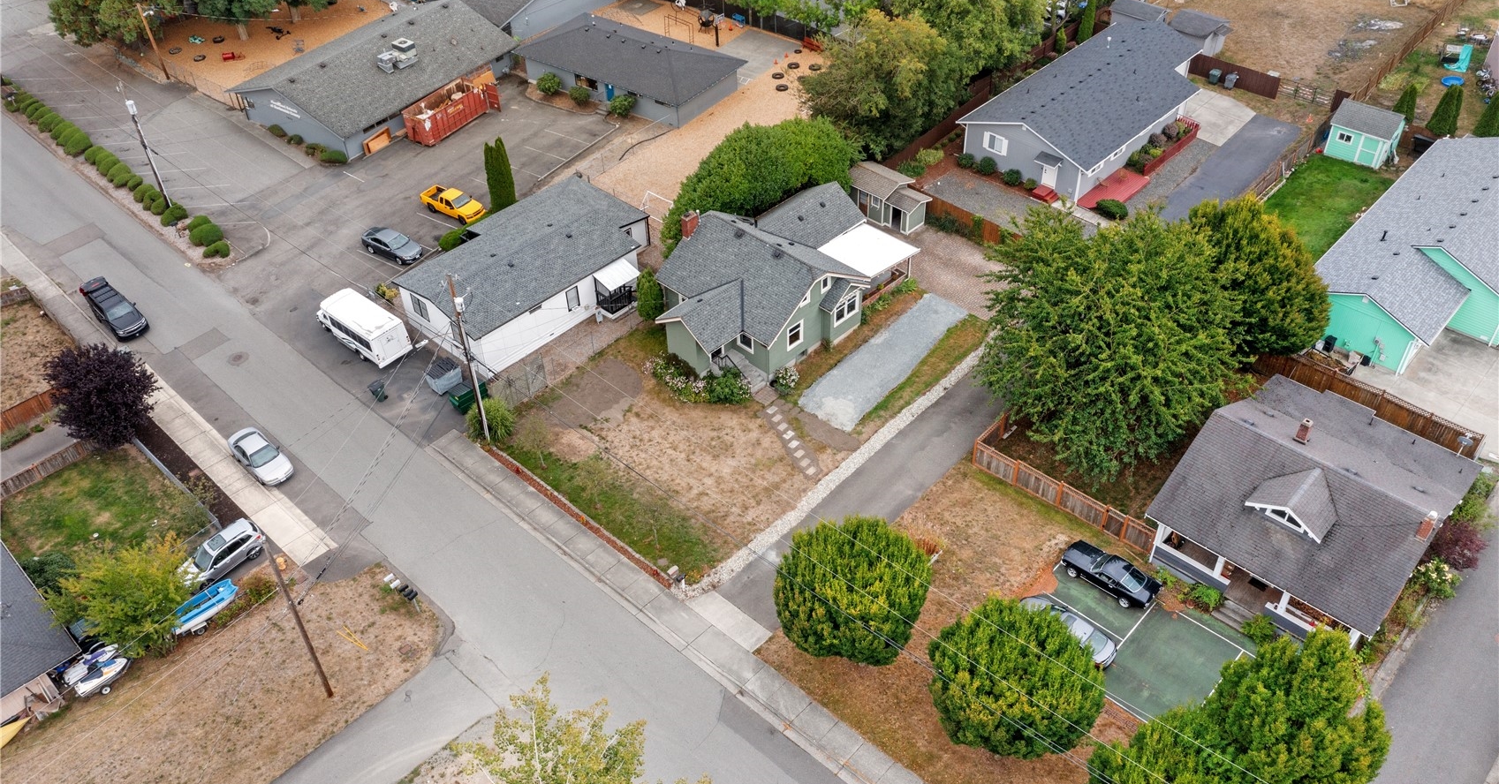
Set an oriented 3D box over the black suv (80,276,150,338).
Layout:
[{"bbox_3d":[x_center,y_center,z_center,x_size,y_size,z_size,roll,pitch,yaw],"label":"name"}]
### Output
[{"bbox_3d":[-40.810,-5.332,75.081,1.950,1.880,4.950,-33,49,-32],"label":"black suv"}]

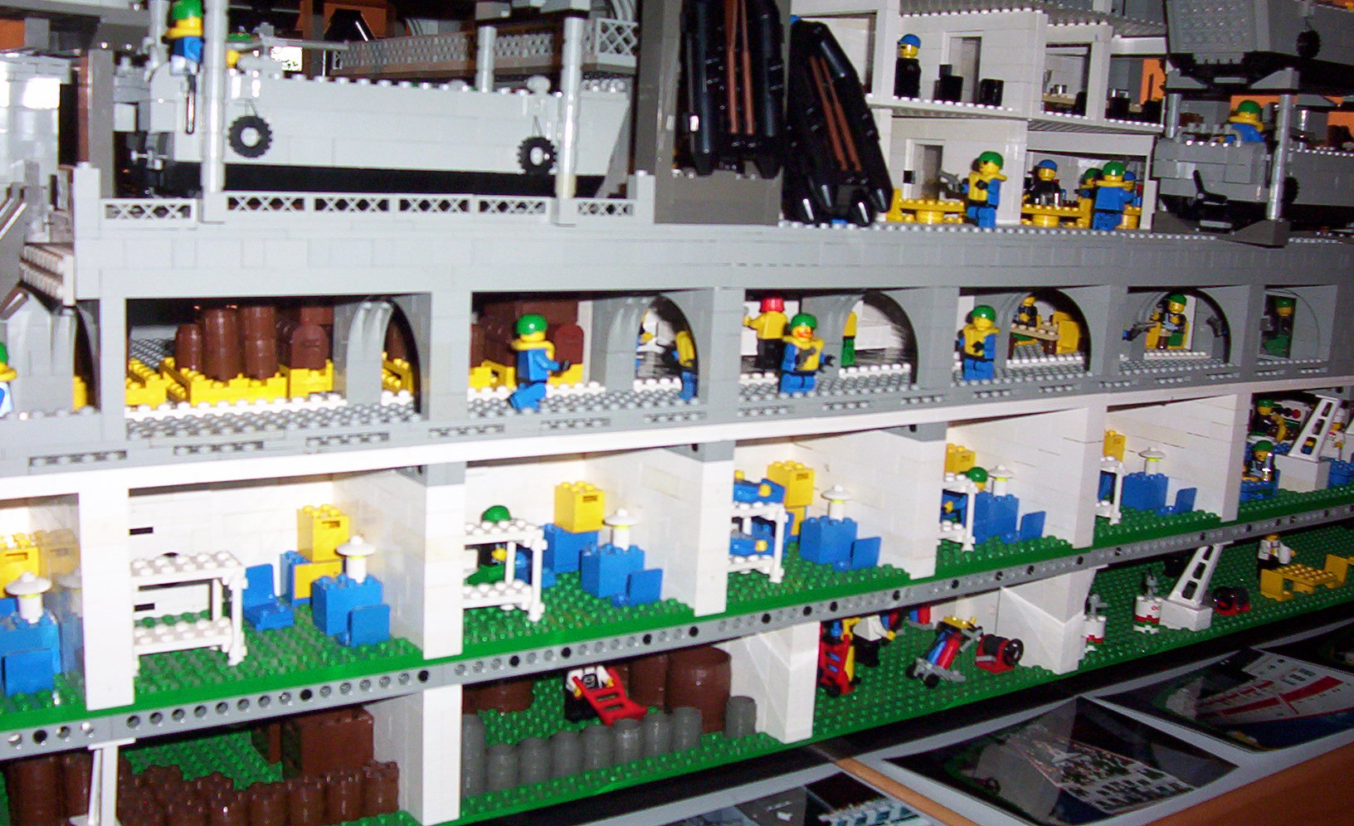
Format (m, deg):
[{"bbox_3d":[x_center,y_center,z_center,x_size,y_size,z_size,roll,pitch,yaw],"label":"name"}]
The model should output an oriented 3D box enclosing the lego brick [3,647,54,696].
[{"bbox_3d":[-0.232,0.091,0.602,0.016,0.018,0.016,-4,13,-35],"label":"lego brick"}]

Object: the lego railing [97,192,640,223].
[{"bbox_3d":[-0.098,-0.071,0.589,0.210,0.011,0.008,-5,12,-38],"label":"lego railing"}]

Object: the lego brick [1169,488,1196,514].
[{"bbox_3d":[0.282,0.050,0.946,0.016,0.015,0.015,-4,11,-37],"label":"lego brick"}]

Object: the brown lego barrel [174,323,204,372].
[{"bbox_3d":[-0.195,-0.026,0.680,0.016,0.018,0.016,-4,12,-38],"label":"brown lego barrel"}]

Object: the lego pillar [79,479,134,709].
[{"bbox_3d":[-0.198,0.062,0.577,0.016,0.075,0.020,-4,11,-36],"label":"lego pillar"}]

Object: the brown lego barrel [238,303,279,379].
[{"bbox_3d":[-0.172,-0.029,0.693,0.016,0.032,0.016,-4,11,-37],"label":"brown lego barrel"}]

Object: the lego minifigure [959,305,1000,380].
[{"bbox_3d":[0.151,-0.036,0.842,0.016,0.041,0.022,-4,11,-36],"label":"lego minifigure"}]

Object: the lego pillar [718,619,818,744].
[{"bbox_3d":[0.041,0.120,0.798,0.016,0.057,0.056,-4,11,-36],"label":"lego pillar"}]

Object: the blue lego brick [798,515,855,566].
[{"bbox_3d":[0.076,0.062,0.839,0.024,0.021,0.016,-4,13,-35],"label":"blue lego brick"}]

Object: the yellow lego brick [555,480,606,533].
[{"bbox_3d":[-0.045,0.044,0.785,0.016,0.021,0.016,-4,11,-36],"label":"yellow lego brick"}]

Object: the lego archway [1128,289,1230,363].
[{"bbox_3d":[0.287,-0.050,0.955,0.016,0.039,0.075,-4,12,-38],"label":"lego archway"}]

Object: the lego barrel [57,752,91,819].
[{"bbox_3d":[-0.214,0.132,0.608,0.015,0.018,0.015,-4,11,-37],"label":"lego barrel"}]

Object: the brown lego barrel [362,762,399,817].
[{"bbox_3d":[-0.116,0.146,0.657,0.015,0.018,0.015,3,8,0],"label":"brown lego barrel"}]

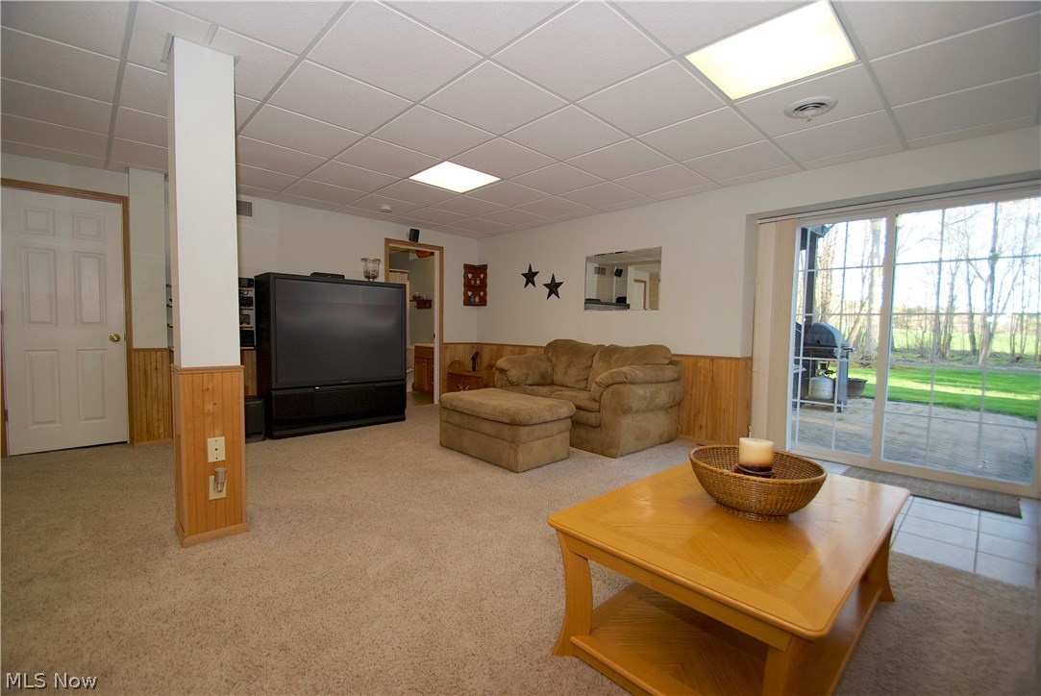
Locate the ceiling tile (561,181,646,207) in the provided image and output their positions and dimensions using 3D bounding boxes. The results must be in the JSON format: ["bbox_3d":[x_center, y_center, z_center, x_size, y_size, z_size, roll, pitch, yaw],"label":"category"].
[{"bbox_3d":[0.751,-1.448,4.124,0.605,0.025,0.605,-3,5,-44],"label":"ceiling tile"}]

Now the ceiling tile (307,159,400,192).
[{"bbox_3d":[-1.412,-1.454,3.729,0.605,0.025,0.605,-3,5,-44],"label":"ceiling tile"}]

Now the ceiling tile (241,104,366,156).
[{"bbox_3d":[-1.426,-1.408,2.858,0.600,0.025,0.600,-2,4,-44],"label":"ceiling tile"}]

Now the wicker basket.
[{"bbox_3d":[0.790,0.463,1.495,0.405,0.155,0.405,-3,5,-44],"label":"wicker basket"}]

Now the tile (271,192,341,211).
[{"bbox_3d":[-2.206,-1.517,4.511,0.585,0.020,0.317,-2,5,-44],"label":"tile"}]

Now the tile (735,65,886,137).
[{"bbox_3d":[1.584,-1.333,2.382,0.600,0.025,0.600,-2,4,-44],"label":"tile"}]

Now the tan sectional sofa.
[{"bbox_3d":[0.585,0.385,4.280,0.960,0.900,1.640,-2,4,-44],"label":"tan sectional sofa"}]

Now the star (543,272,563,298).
[{"bbox_3d":[0.386,-0.742,5.260,0.040,0.312,0.330,-2,5,-44],"label":"star"}]

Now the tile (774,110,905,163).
[{"bbox_3d":[2.021,-1.350,2.797,0.602,0.020,0.602,-2,4,-44],"label":"tile"}]

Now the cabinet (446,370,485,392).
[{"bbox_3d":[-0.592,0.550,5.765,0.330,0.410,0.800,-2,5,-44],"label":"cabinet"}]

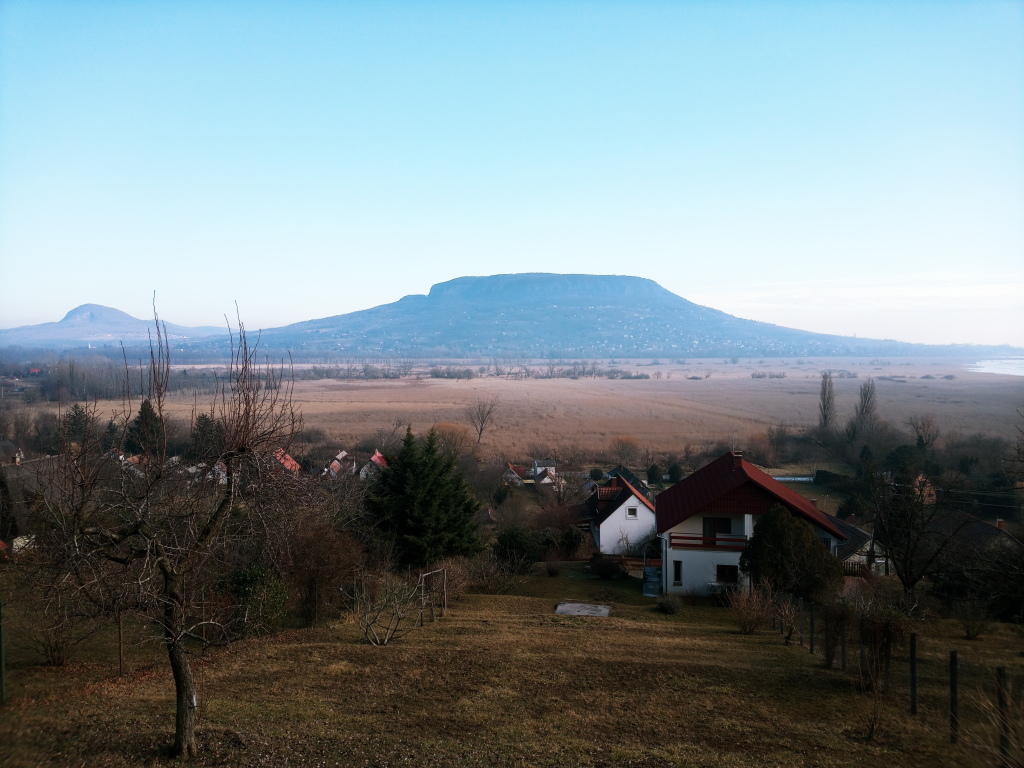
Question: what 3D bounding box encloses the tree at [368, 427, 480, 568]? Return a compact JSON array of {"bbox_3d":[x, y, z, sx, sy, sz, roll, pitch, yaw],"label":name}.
[{"bbox_3d":[-6.233,8.263,59.000,7.978,10.613,7.600,0,2,0],"label":"tree"}]

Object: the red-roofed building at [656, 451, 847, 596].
[{"bbox_3d":[16.284,9.587,59.388,11.432,7.867,14.083,0,2,10],"label":"red-roofed building"}]

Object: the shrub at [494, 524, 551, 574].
[{"bbox_3d":[0.754,11.924,59.500,4.023,3.663,3.800,0,2,0],"label":"shrub"}]

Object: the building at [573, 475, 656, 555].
[{"bbox_3d":[10.165,11.701,76.738,6.677,5.256,12.359,0,2,1],"label":"building"}]

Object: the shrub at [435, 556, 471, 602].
[{"bbox_3d":[-3.376,11.093,47.000,2.043,2.610,2.100,0,2,0],"label":"shrub"}]

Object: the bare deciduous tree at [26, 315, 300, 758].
[{"bbox_3d":[-5.301,2.213,12.600,4.168,6.815,4.200,0,2,0],"label":"bare deciduous tree"}]

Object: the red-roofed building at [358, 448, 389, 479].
[{"bbox_3d":[-34.031,20.542,205.000,7.000,6.400,10.000,0,2,-2],"label":"red-roofed building"}]

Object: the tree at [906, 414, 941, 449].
[{"bbox_3d":[124.049,14.638,250.000,10.564,12.073,9.500,0,2,0],"label":"tree"}]

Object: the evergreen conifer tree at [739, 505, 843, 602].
[{"bbox_3d":[15.803,9.703,47.000,5.901,5.845,5.500,0,2,0],"label":"evergreen conifer tree"}]

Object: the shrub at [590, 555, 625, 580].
[{"bbox_3d":[6.687,12.849,58.000,2.381,1.821,2.300,0,2,0],"label":"shrub"}]

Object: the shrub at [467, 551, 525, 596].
[{"bbox_3d":[-0.945,11.492,50.500,3.658,2.683,3.200,0,2,0],"label":"shrub"}]

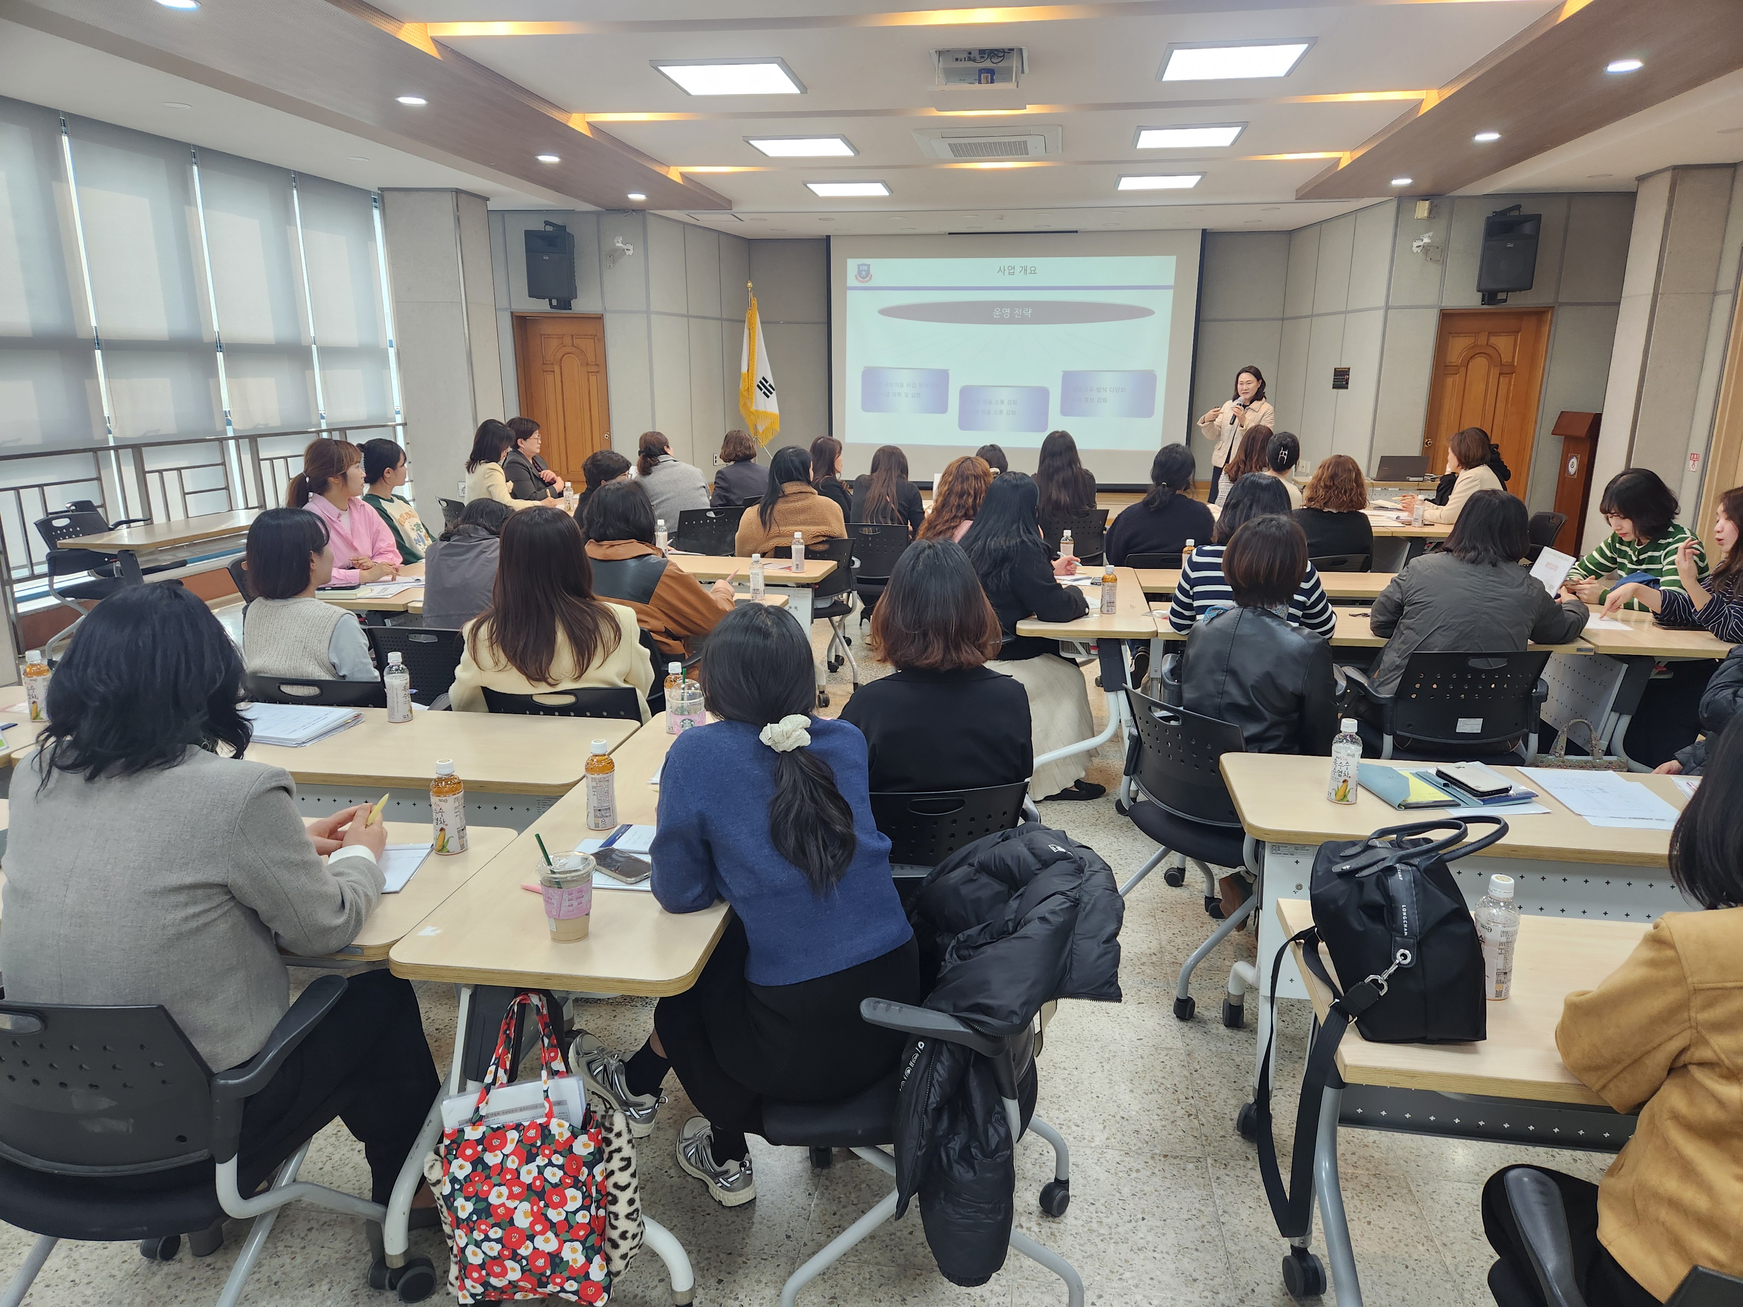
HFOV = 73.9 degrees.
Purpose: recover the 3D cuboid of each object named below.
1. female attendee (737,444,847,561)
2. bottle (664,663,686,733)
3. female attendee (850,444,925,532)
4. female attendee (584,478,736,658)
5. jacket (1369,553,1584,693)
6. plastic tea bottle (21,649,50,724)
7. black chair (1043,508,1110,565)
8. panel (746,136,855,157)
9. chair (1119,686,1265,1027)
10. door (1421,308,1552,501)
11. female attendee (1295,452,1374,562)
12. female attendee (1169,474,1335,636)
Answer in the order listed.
[{"bbox_3d":[-0.421,-0.471,6.136,0.540,1.260,0.720,0,14,0],"label":"female attendee"},{"bbox_3d":[-0.514,0.117,3.021,0.063,0.183,0.063,2,15,6],"label":"bottle"},{"bbox_3d":[0.077,-0.531,6.365,0.470,1.230,0.750,2,14,8],"label":"female attendee"},{"bbox_3d":[-0.868,-0.060,4.526,0.540,1.260,0.760,4,14,15],"label":"female attendee"},{"bbox_3d":[1.971,-0.032,3.793,0.680,0.620,0.500,4,14,15],"label":"jacket"},{"bbox_3d":[-2.290,0.089,3.185,0.062,0.188,0.062,2,14,9],"label":"plastic tea bottle"},{"bbox_3d":[1.266,-0.520,7.276,0.560,0.830,0.580,2,14,9],"label":"black chair"},{"bbox_3d":[-0.425,-3.174,7.235,0.610,0.050,0.640,2,15,6],"label":"panel"},{"bbox_3d":[0.960,0.486,3.125,0.560,0.820,0.500,-7,15,-27],"label":"chair"},{"bbox_3d":[5.229,-1.901,9.937,0.908,2.012,0.100,2,15,6],"label":"door"},{"bbox_3d":[2.307,-0.440,6.134,0.470,1.240,0.720,-2,14,-7],"label":"female attendee"},{"bbox_3d":[1.345,-0.004,4.213,0.540,1.290,0.760,2,14,9],"label":"female attendee"}]

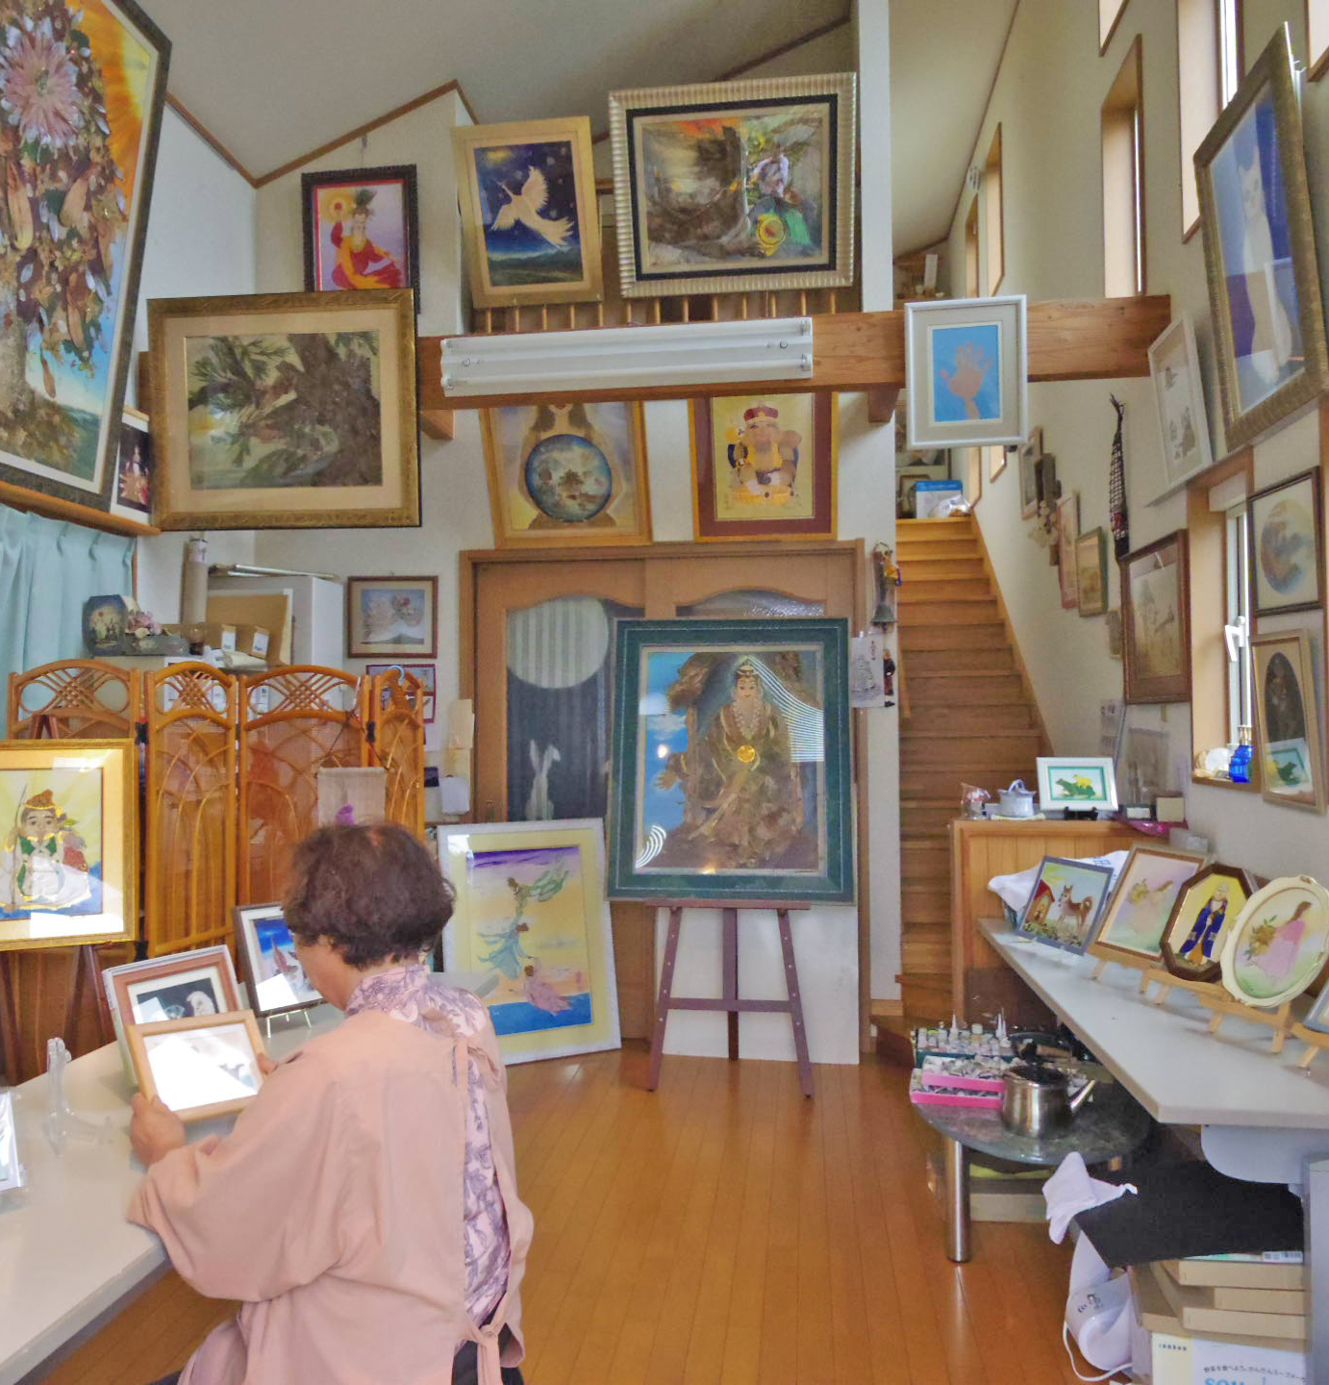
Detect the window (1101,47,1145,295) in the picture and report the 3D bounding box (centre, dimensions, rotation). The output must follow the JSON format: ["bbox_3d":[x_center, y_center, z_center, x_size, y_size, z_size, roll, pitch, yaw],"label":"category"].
[{"bbox_3d":[1.725,-1.805,4.058,0.140,0.910,0.510,-1,-2,7],"label":"window"}]

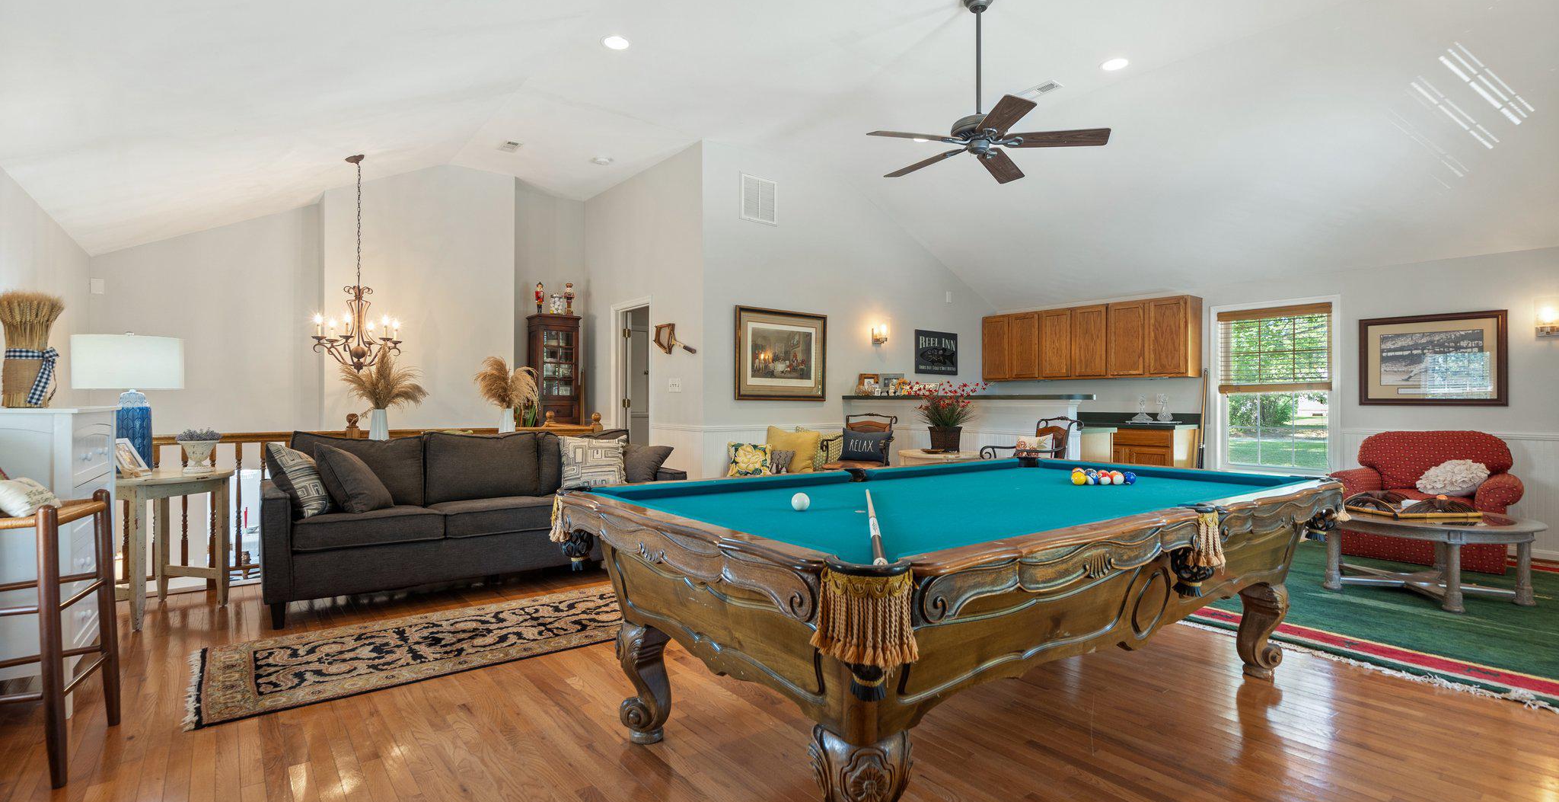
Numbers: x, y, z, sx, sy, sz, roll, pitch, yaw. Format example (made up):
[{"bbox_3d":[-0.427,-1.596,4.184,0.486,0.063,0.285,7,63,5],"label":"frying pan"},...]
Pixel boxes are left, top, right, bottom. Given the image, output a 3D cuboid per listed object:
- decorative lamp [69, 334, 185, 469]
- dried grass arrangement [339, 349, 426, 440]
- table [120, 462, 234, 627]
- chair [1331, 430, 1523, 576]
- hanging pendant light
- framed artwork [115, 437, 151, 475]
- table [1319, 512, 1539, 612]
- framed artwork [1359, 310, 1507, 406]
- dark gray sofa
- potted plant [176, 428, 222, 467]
[{"bbox_3d":[-3.464,0.019,3.700,0.440,0.743,0.440,0,0,-39],"label":"decorative lamp"},{"bbox_3d":[-2.661,0.005,4.650,0.480,0.690,0.520,0,0,-39],"label":"dried grass arrangement"},{"bbox_3d":[-3.306,0.757,3.645,0.680,0.735,0.680,0,0,-39],"label":"table"},{"bbox_3d":[4.730,0.677,5.041,0.830,0.905,1.000,0,0,-39],"label":"chair"},{"bbox_3d":[-3.125,-1.022,5.141,0.600,1.600,0.600,0,0,-39],"label":"hanging pendant light"},{"bbox_3d":[-3.319,0.283,3.517,0.025,0.215,0.160,-36,0,3],"label":"framed artwork"},{"bbox_3d":[3.770,0.900,4.105,1.034,0.450,1.034,0,0,-39],"label":"table"},{"bbox_3d":[5.017,-0.313,5.353,0.040,0.702,0.845,0,0,-39],"label":"framed artwork"},{"bbox_3d":[-1.827,0.654,4.378,2.270,0.910,0.910,0,0,-34],"label":"dark gray sofa"},{"bbox_3d":[-3.150,0.272,3.760,0.190,0.235,0.190,0,0,-39],"label":"potted plant"}]

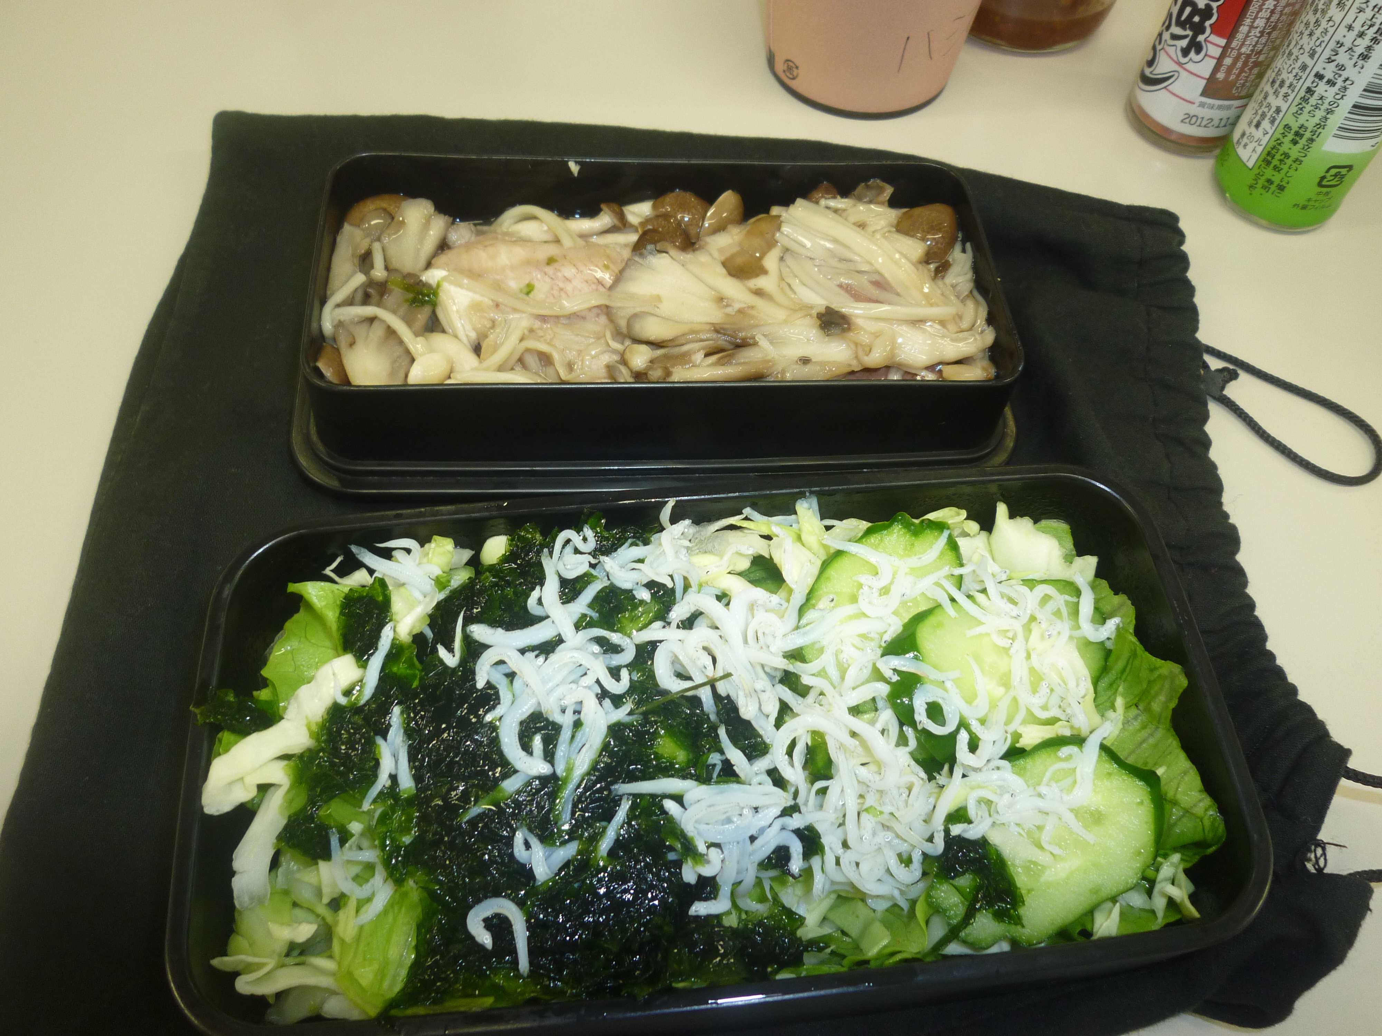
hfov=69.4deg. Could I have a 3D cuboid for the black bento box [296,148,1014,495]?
[{"bbox_3d":[-0.008,-0.053,0.255,0.181,0.032,0.093,-1,56,-5],"label":"black bento box"}]

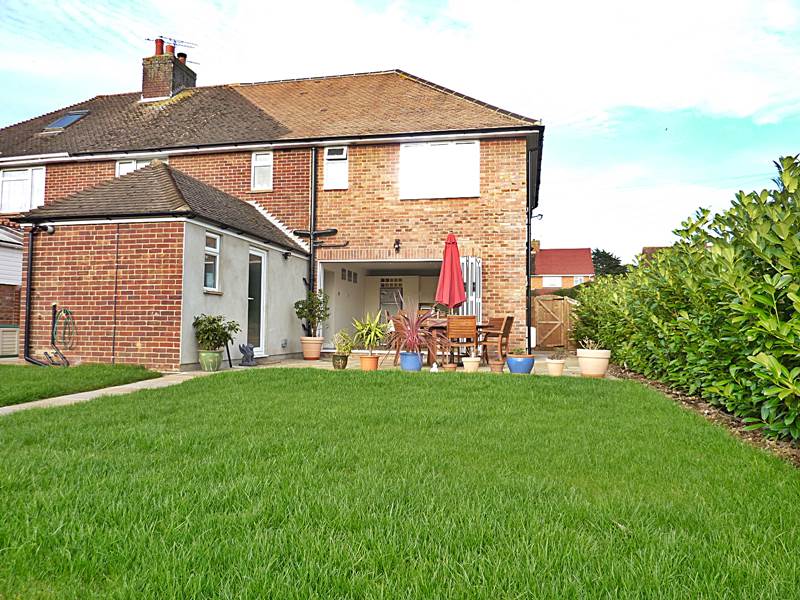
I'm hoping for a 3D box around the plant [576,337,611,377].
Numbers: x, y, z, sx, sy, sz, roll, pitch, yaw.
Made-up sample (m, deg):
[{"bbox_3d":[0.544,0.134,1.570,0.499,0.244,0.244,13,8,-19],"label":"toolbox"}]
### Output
[{"bbox_3d":[2.773,0.819,8.254,0.480,0.538,0.480,0,-3,12],"label":"plant"}]

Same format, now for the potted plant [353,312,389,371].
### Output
[{"bbox_3d":[-0.447,0.632,8.750,0.534,0.886,0.520,1,-3,0],"label":"potted plant"}]

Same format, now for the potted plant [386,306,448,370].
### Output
[{"bbox_3d":[0.240,0.544,8.707,0.970,1.068,0.920,0,-3,12],"label":"potted plant"}]

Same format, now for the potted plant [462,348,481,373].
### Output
[{"bbox_3d":[1.069,0.890,8.630,0.265,0.390,0.265,0,-3,12],"label":"potted plant"}]

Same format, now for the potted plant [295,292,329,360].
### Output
[{"bbox_3d":[-1.696,0.494,11.200,0.684,1.357,0.660,0,-3,12],"label":"potted plant"}]

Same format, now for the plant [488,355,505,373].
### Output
[{"bbox_3d":[1.441,0.954,8.607,0.225,0.269,0.225,0,-3,12],"label":"plant"}]

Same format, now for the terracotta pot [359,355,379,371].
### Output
[{"bbox_3d":[-0.454,0.957,8.686,0.280,0.222,0.280,1,-3,0],"label":"terracotta pot"}]

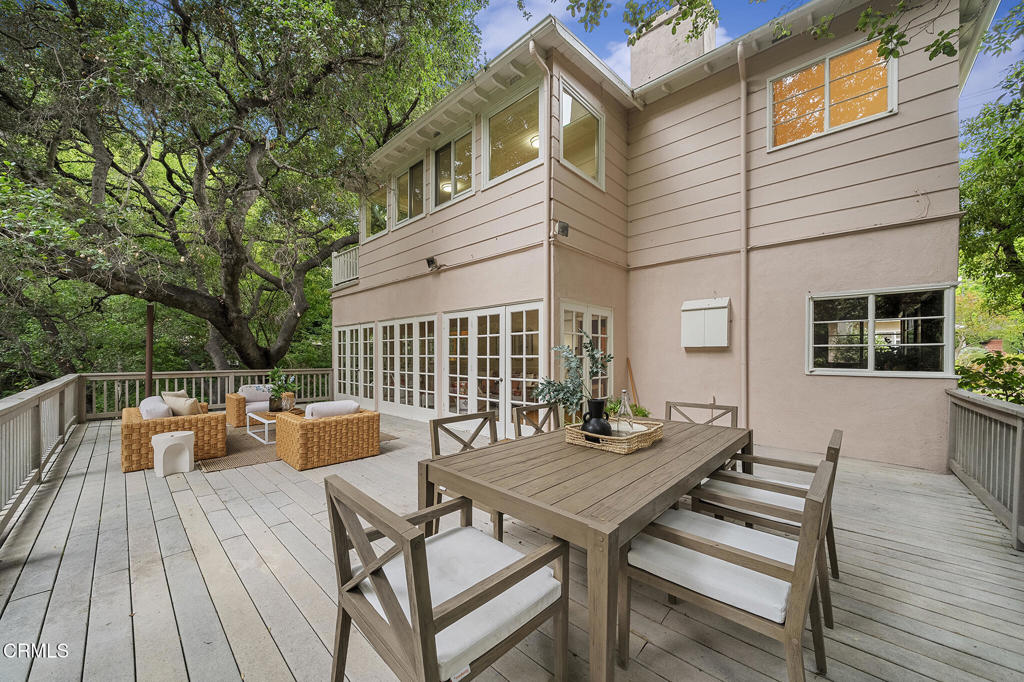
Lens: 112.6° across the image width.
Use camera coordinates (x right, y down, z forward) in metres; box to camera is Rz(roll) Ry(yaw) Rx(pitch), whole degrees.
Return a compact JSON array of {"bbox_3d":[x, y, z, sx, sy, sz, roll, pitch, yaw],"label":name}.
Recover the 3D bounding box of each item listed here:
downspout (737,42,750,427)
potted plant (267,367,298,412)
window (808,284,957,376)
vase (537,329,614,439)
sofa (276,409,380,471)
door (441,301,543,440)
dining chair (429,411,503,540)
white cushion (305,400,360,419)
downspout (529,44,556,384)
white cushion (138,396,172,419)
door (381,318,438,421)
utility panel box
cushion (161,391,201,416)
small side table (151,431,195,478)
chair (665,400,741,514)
[{"bbox_3d":[3.371,-1.340,4.967,0.085,5.707,0.150,-1,-2,41],"label":"downspout"},{"bbox_3d":[-3.952,0.827,5.850,0.450,0.760,0.450,-1,-2,41],"label":"potted plant"},{"bbox_3d":[4.408,-0.090,4.160,1.249,1.061,0.110,-1,-2,41],"label":"window"},{"bbox_3d":[0.410,0.281,2.200,0.480,0.690,0.380,0,-2,3],"label":"vase"},{"bbox_3d":[-2.366,1.206,4.410,0.840,0.545,0.910,-2,-3,41],"label":"sofa"},{"bbox_3d":[-0.432,0.498,5.620,2.345,2.085,0.110,-1,-2,41],"label":"door"},{"bbox_3d":[-0.123,0.961,2.257,0.560,0.870,0.630,2,-3,-44],"label":"dining chair"},{"bbox_3d":[-2.220,0.938,4.270,0.200,0.360,0.630,-2,-3,41],"label":"white cushion"},{"bbox_3d":[0.380,-1.249,4.480,0.100,5.100,0.360,-2,-3,42],"label":"downspout"},{"bbox_3d":[-4.440,0.911,4.280,0.260,0.420,0.580,1,-2,-43],"label":"white cushion"},{"bbox_3d":[-2.150,0.558,6.900,2.060,2.050,0.110,-2,-3,42],"label":"door"},{"bbox_3d":[3.003,-0.278,5.304,0.635,0.761,0.190,-1,-2,41],"label":"utility panel box"},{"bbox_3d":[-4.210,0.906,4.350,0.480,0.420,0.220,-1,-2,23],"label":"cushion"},{"bbox_3d":[-3.740,1.229,3.770,0.320,0.440,0.330,-2,-3,41],"label":"small side table"},{"bbox_3d":[1.507,0.999,2.896,0.580,0.860,0.620,-1,-2,44],"label":"chair"}]

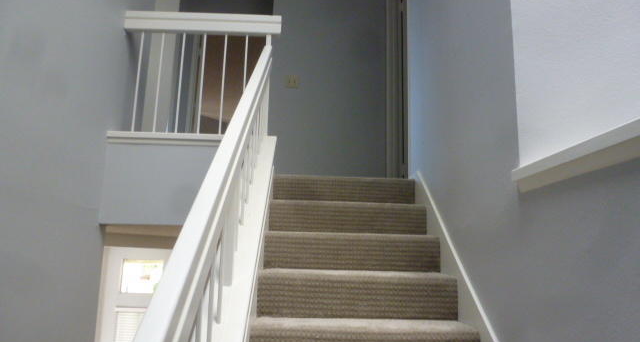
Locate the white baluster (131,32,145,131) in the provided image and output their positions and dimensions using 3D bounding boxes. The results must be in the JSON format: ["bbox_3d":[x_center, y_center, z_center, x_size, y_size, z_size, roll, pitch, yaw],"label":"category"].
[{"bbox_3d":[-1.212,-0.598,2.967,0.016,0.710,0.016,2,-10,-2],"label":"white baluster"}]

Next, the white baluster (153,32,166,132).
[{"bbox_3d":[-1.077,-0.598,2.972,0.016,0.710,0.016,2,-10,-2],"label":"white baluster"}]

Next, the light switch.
[{"bbox_3d":[-0.248,-0.823,4.091,0.118,0.118,0.012,2,-10,-2],"label":"light switch"}]

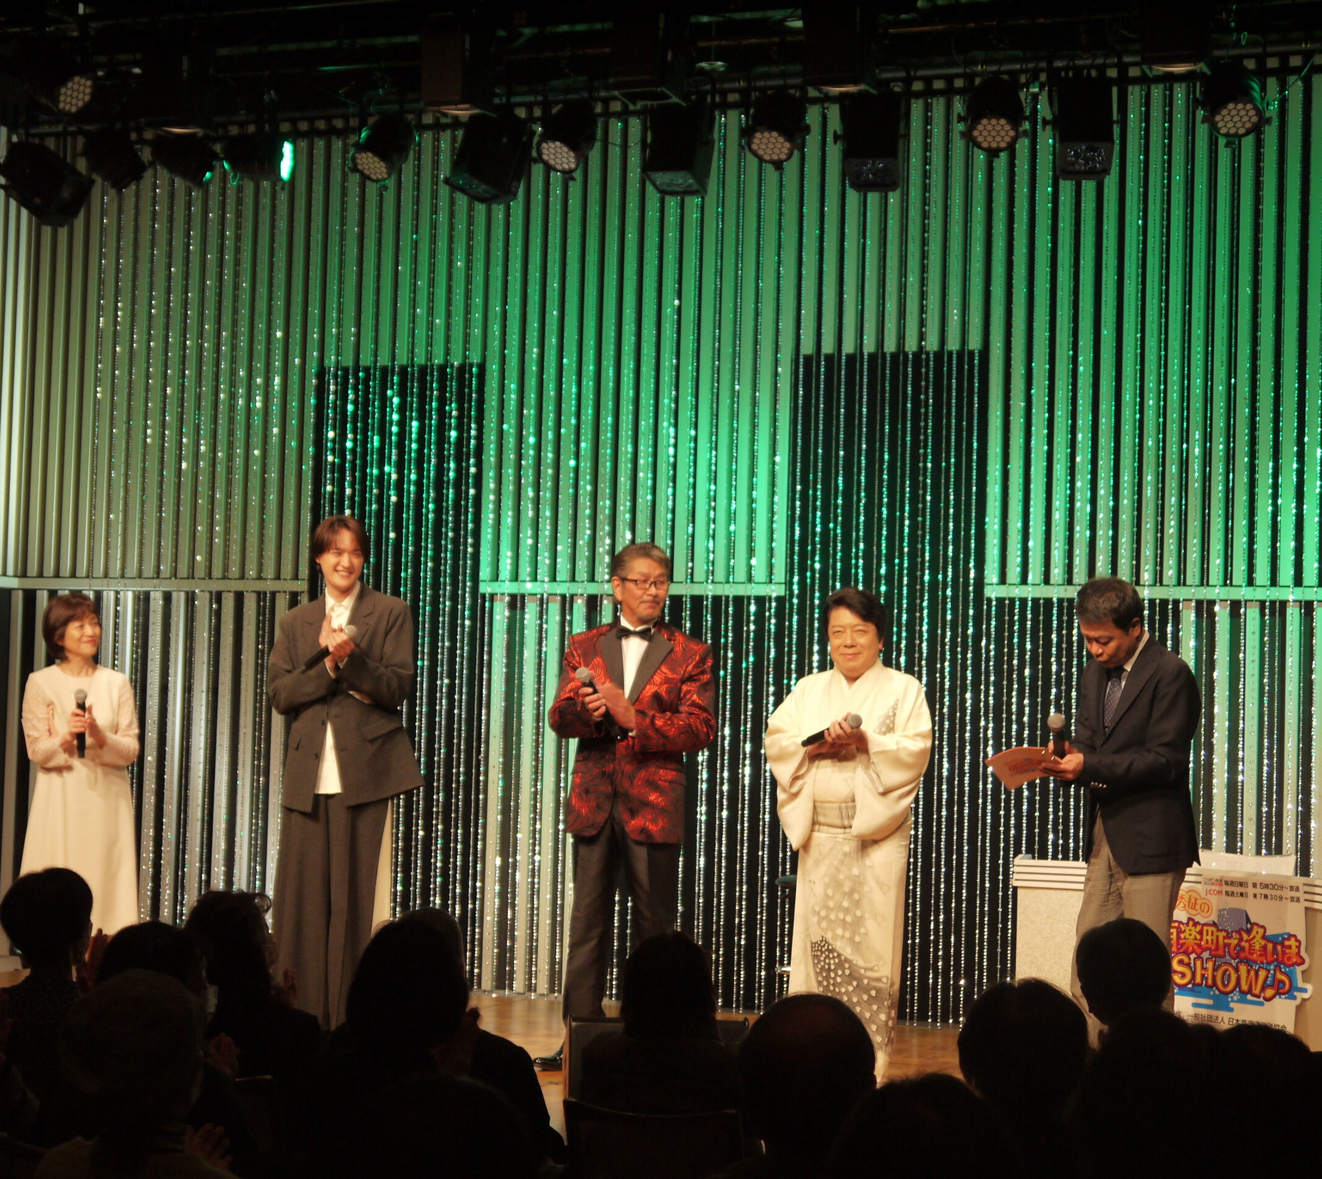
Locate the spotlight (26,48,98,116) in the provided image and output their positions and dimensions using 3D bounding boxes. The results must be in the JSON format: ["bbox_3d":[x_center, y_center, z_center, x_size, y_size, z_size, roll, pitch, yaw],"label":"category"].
[{"bbox_3d":[-2.122,-1.798,9.968,0.250,0.200,0.205,46,18,23],"label":"spotlight"}]

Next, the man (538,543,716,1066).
[{"bbox_3d":[-0.107,0.721,9.300,0.550,1.743,0.450,1,-3,16],"label":"man"}]

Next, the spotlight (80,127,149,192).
[{"bbox_3d":[-2.267,-1.783,11.680,0.200,0.250,0.205,-43,18,-23],"label":"spotlight"}]

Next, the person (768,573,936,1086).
[{"bbox_3d":[0.595,0.800,8.962,0.560,1.615,0.420,1,-3,10],"label":"person"}]

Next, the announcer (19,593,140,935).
[{"bbox_3d":[-2.123,0.797,10.300,0.440,1.570,0.400,2,-3,1],"label":"announcer"}]

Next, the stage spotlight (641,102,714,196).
[{"bbox_3d":[0.066,-1.669,10.672,0.220,0.290,0.210,0,-17,24],"label":"stage spotlight"}]

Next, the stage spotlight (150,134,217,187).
[{"bbox_3d":[-1.956,-1.760,11.545,0.250,0.200,0.205,30,-6,-6],"label":"stage spotlight"}]

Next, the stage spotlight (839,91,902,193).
[{"bbox_3d":[0.770,-1.648,10.365,0.220,0.290,0.210,2,-28,2],"label":"stage spotlight"}]

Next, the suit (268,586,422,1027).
[{"bbox_3d":[-1.077,0.767,9.613,0.530,1.567,0.400,1,-3,13],"label":"suit"}]

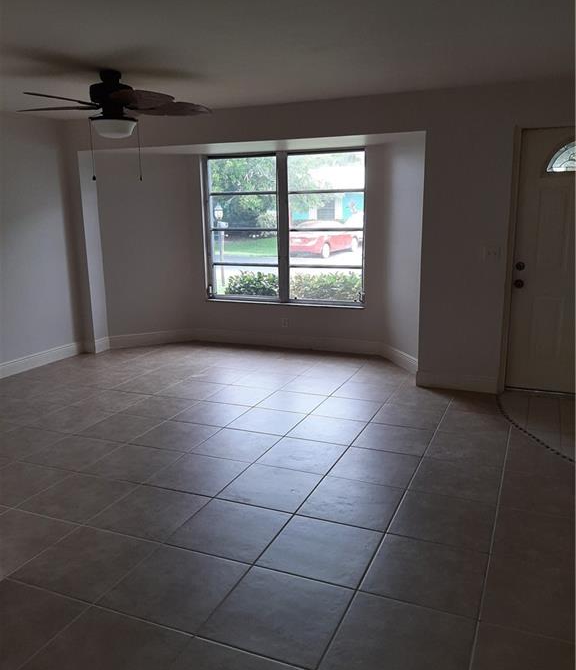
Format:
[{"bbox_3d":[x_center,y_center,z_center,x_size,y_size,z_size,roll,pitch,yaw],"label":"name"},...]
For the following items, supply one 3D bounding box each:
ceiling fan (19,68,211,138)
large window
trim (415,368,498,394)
[{"bbox_3d":[-1.133,-1.497,3.748,1.310,0.410,1.280,4,13,21],"label":"ceiling fan"},{"bbox_3d":[-0.074,-1.138,6.235,1.843,1.612,0.120,4,13,21],"label":"large window"},{"bbox_3d":[1.410,0.391,4.823,0.653,0.135,0.020,4,13,21],"label":"trim"}]

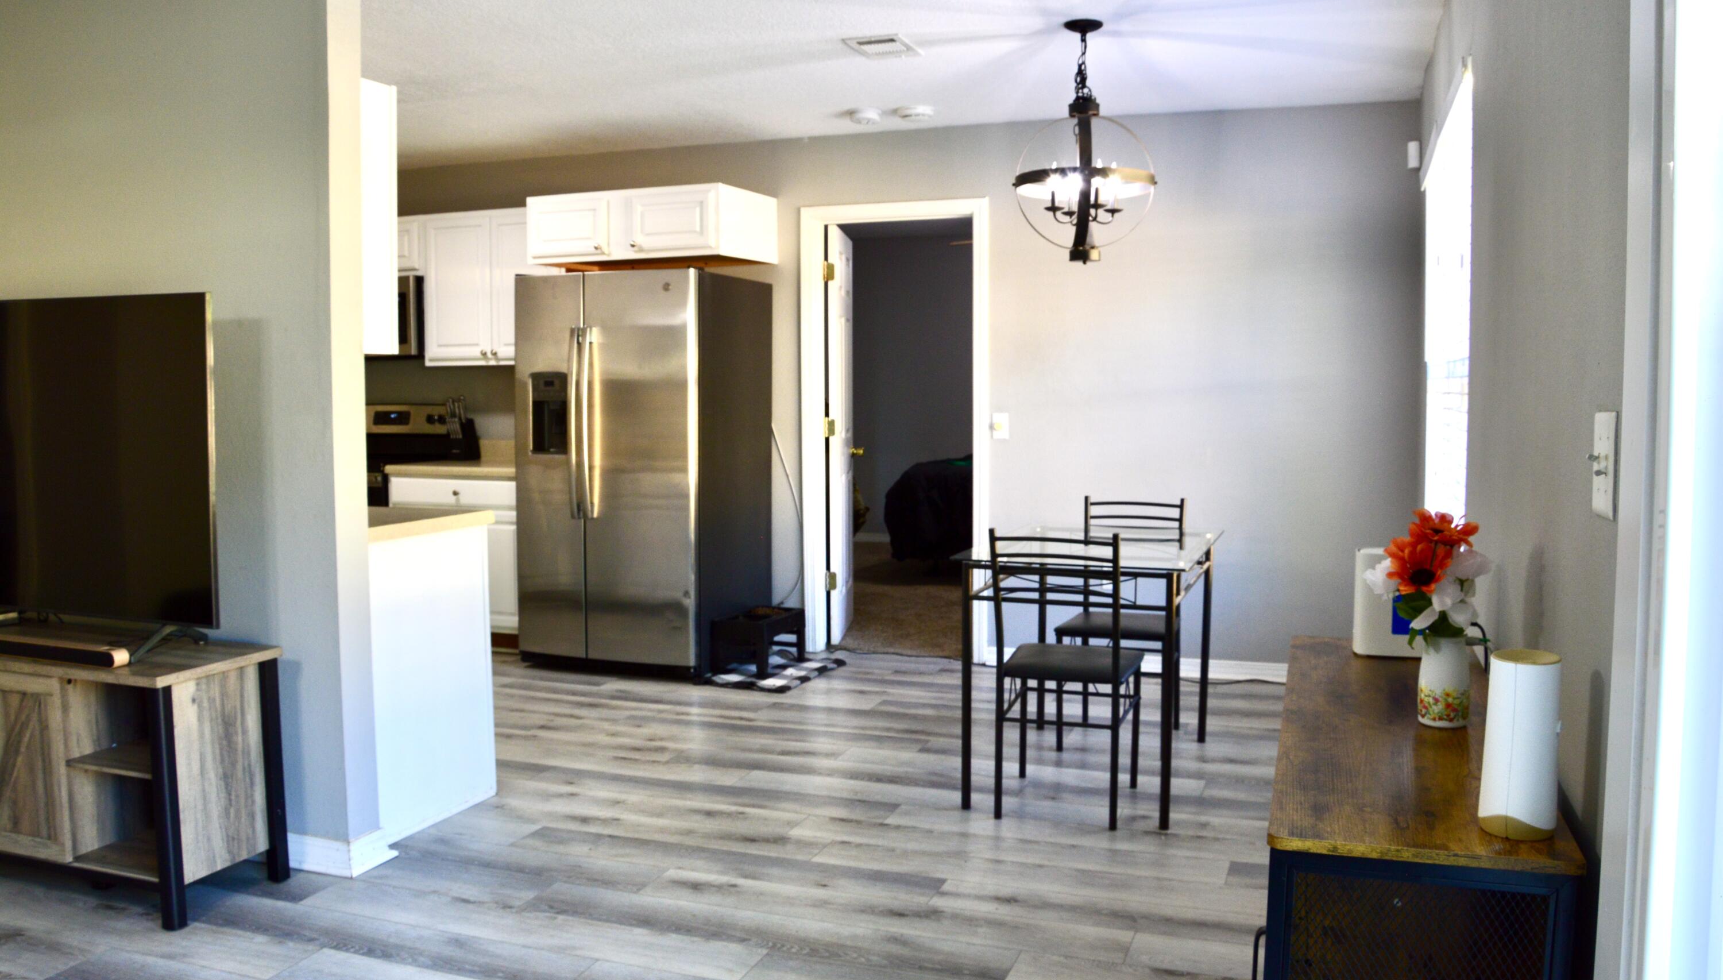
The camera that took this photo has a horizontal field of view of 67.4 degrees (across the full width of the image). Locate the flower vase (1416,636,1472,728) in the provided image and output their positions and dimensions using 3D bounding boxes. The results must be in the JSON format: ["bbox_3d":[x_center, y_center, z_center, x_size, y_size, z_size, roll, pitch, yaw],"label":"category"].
[{"bbox_3d":[0.881,0.287,1.956,0.081,0.129,0.081,1,4,20],"label":"flower vase"}]

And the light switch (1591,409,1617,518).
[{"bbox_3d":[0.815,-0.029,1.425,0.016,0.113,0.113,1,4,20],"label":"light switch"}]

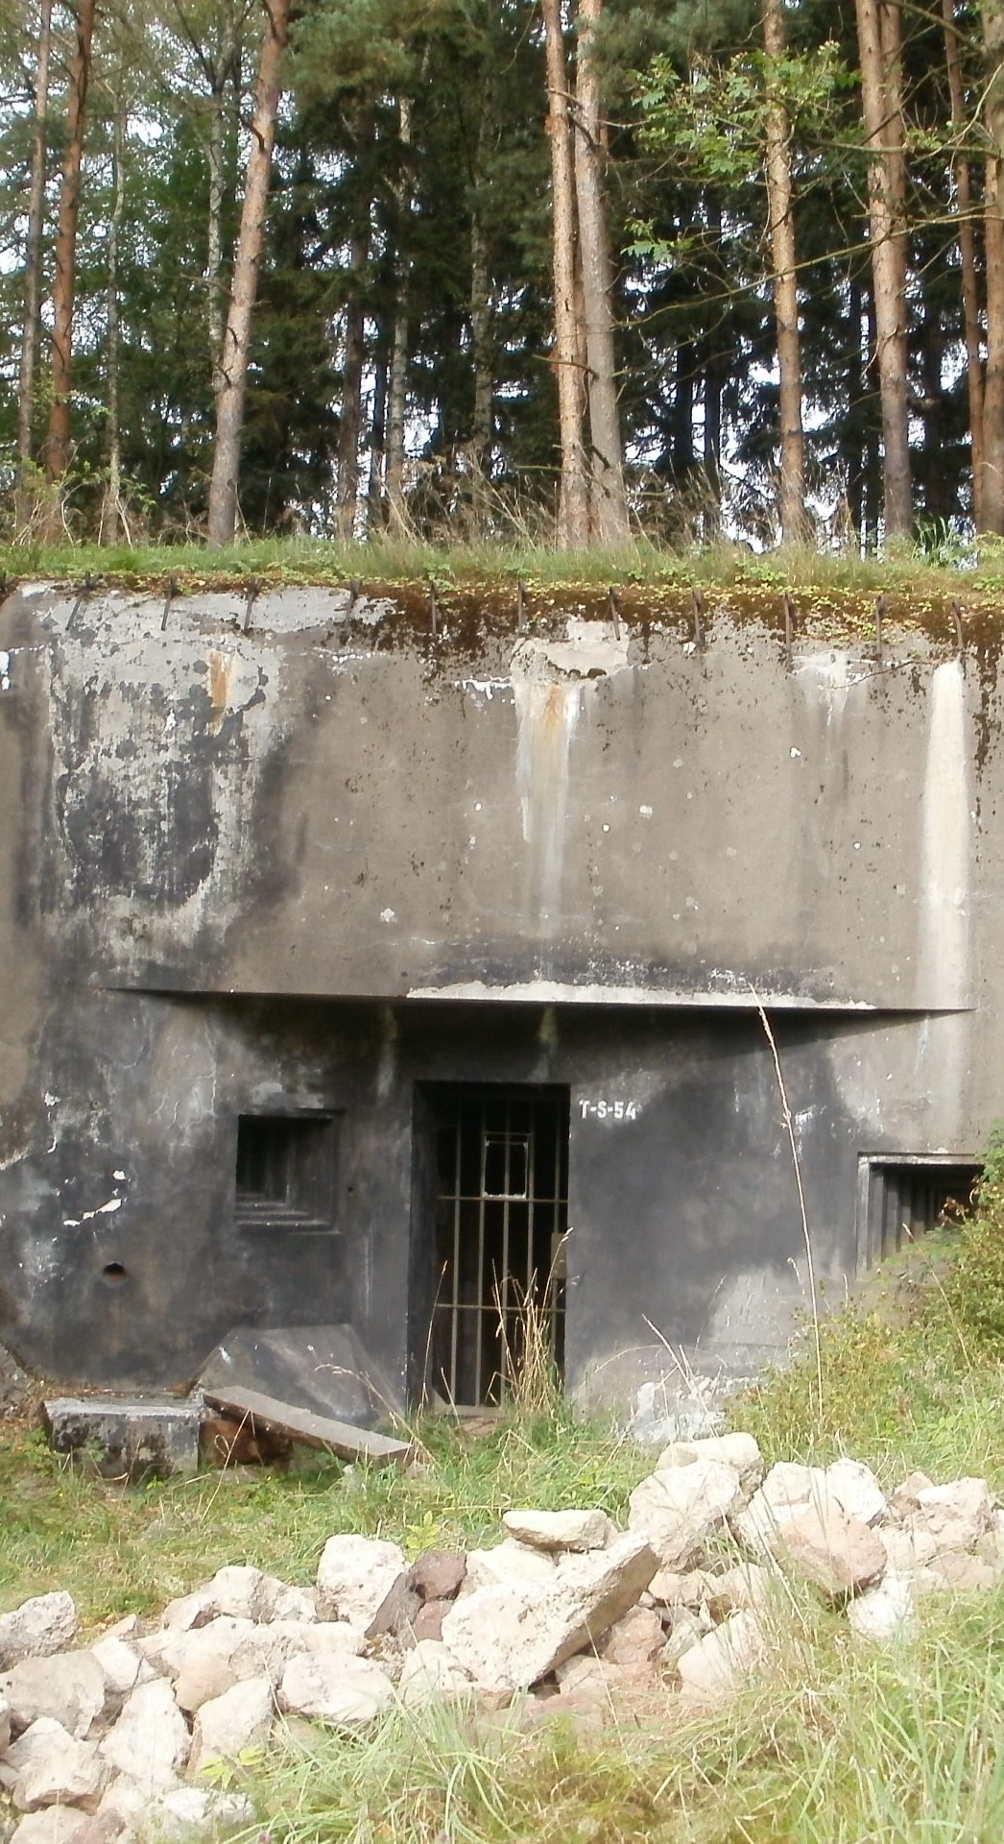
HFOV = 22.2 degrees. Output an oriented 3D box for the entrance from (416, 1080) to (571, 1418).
[{"bbox_3d":[-0.011,2.013,15.695,1.000,2.020,0.400,0,-6,14],"label":"entrance"}]

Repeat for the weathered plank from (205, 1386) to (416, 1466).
[{"bbox_3d":[-1.069,2.741,13.901,1.106,0.065,0.400,14,2,25],"label":"weathered plank"}]

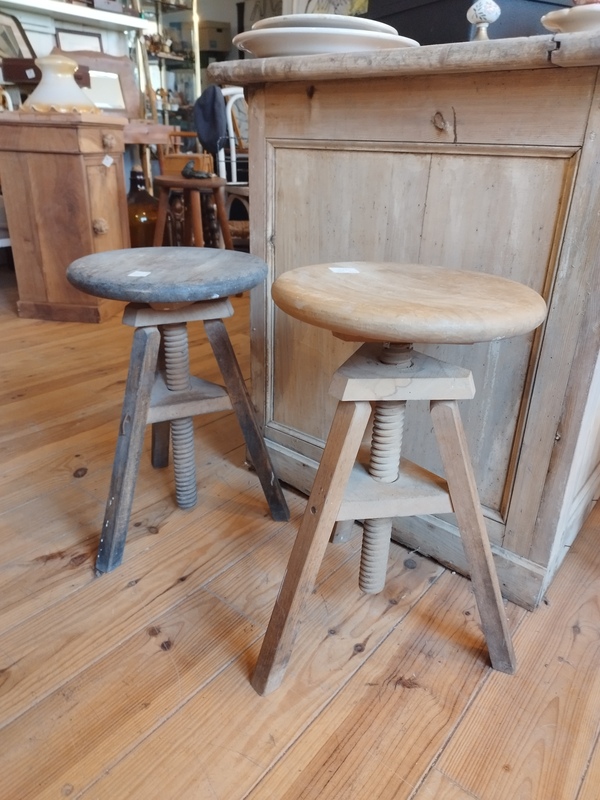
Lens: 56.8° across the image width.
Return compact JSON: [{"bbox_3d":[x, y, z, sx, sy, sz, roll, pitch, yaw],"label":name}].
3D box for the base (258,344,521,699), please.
[{"bbox_3d":[0.111,0.124,0.849,0.393,0.469,0.345,-2,24,-9],"label":"base"}]

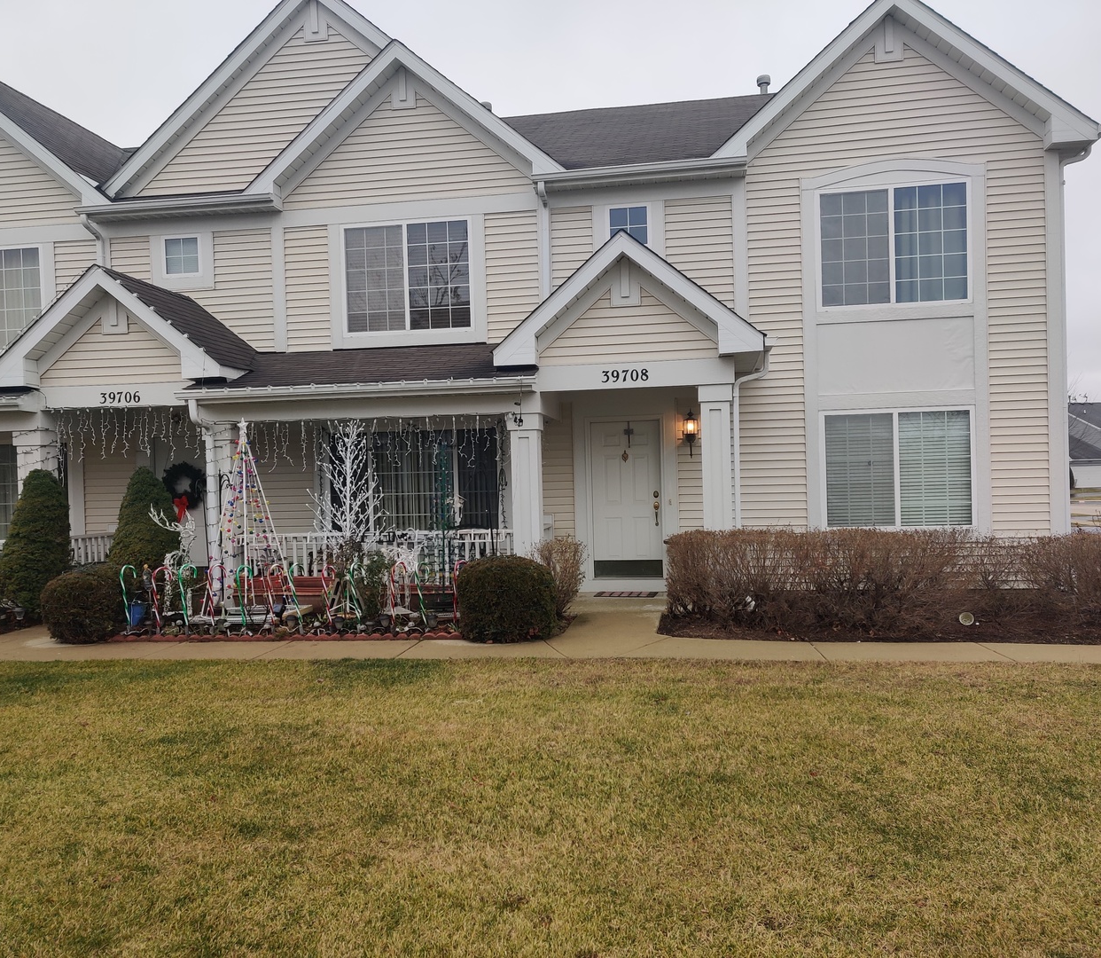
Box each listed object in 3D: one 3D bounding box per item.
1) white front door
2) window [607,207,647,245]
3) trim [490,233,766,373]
[{"bbox_3d":[0.976,0.261,12.735,0.920,2.040,0.090,-1,1,10],"label":"white front door"},{"bbox_3d":[0.995,-3.212,12.649,0.530,0.530,0.090,-1,1,10],"label":"window"},{"bbox_3d":[0.837,-2.003,10.988,2.980,1.420,0.380,-2,1,9],"label":"trim"}]

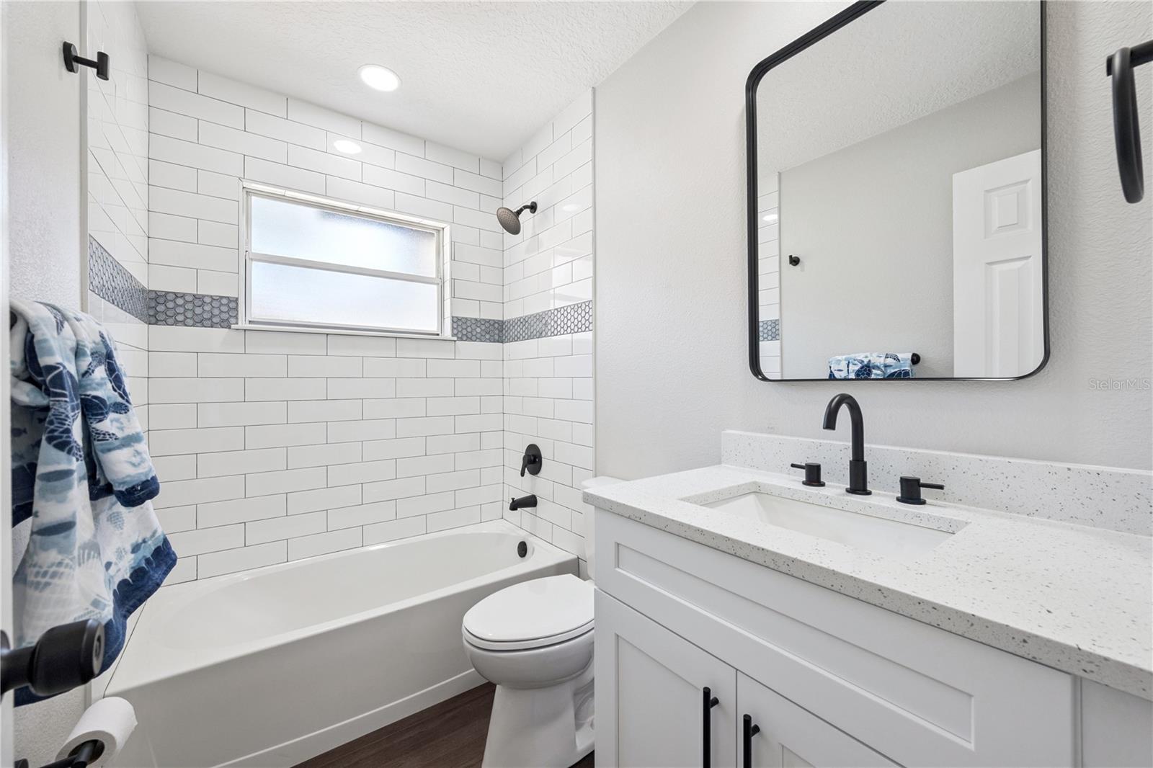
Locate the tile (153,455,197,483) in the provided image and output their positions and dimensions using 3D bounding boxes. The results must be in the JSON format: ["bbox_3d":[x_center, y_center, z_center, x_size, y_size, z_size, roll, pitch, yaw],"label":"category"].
[{"bbox_3d":[-1.579,0.327,1.757,0.142,0.100,0.010,0,0,-37],"label":"tile"}]

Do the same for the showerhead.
[{"bbox_3d":[-0.303,-0.858,2.275,0.196,0.180,0.147,0,0,-36],"label":"showerhead"}]

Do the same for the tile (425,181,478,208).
[{"bbox_3d":[-0.667,-1.019,2.433,0.302,0.099,0.010,0,0,-36],"label":"tile"}]

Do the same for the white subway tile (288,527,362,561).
[{"bbox_3d":[-1.152,0.732,2.071,0.301,0.099,0.009,0,0,-36],"label":"white subway tile"}]

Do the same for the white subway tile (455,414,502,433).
[{"bbox_3d":[-0.544,0.223,2.524,0.300,0.100,0.010,0,0,-37],"label":"white subway tile"}]

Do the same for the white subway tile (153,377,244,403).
[{"bbox_3d":[-1.525,0.022,1.810,0.296,0.100,0.010,0,0,-36],"label":"white subway tile"}]

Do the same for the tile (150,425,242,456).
[{"bbox_3d":[-1.521,0.227,1.809,0.294,0.099,0.009,0,0,-36],"label":"tile"}]

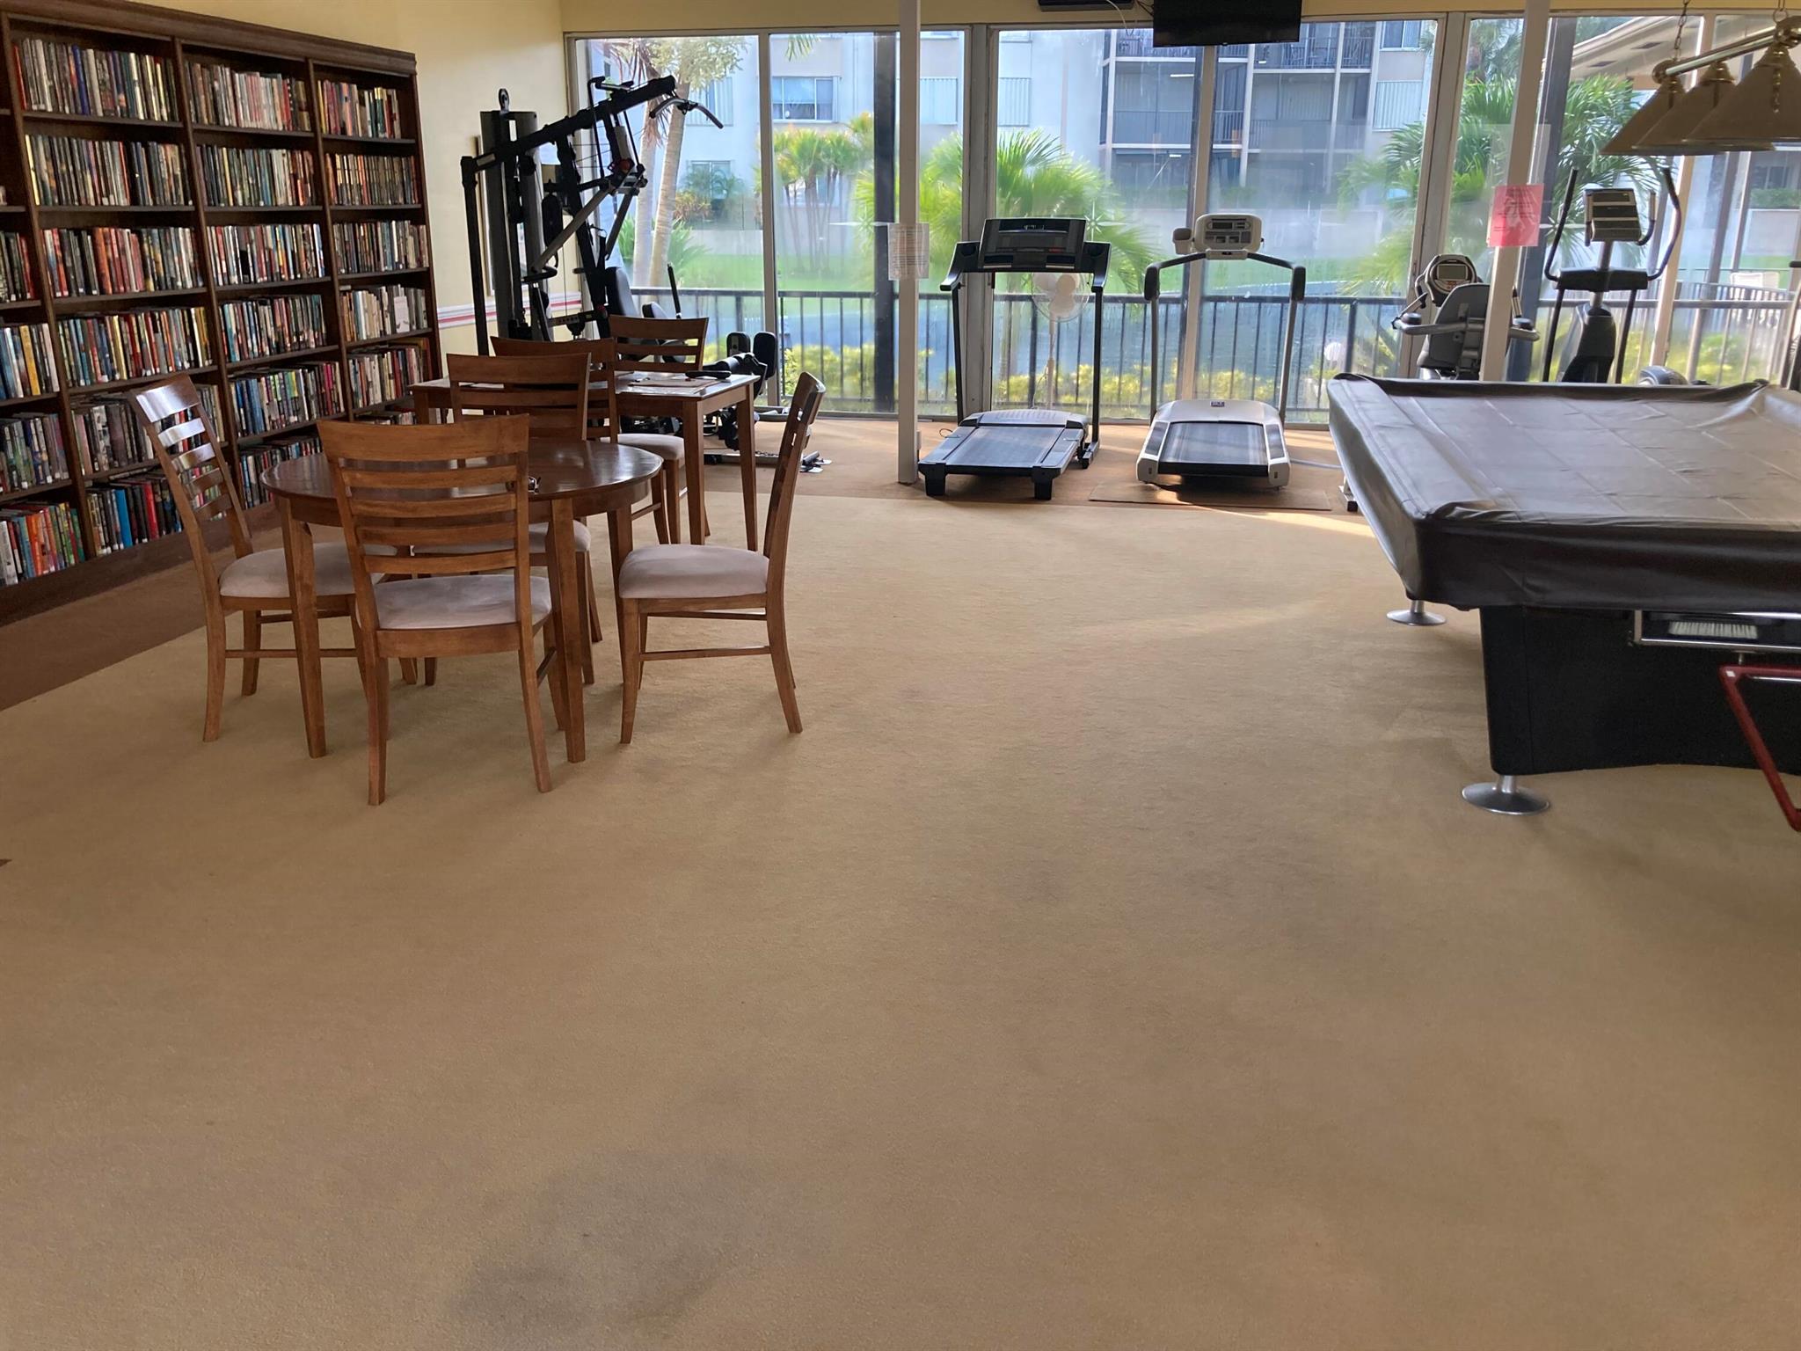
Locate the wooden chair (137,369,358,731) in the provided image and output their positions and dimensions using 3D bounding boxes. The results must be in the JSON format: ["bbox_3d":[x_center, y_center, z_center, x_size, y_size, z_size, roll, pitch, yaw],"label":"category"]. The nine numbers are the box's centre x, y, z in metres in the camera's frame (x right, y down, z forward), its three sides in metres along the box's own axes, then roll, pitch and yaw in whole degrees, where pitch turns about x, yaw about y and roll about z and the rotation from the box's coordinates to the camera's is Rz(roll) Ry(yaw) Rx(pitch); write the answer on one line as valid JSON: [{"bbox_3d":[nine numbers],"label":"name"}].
[{"bbox_3d":[-1.781,-0.352,4.232,0.590,0.980,0.490,-2,18,-8],"label":"wooden chair"}]

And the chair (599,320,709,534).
[{"bbox_3d":[-1.132,-1.045,6.357,0.490,0.980,0.590,4,19,12],"label":"chair"}]

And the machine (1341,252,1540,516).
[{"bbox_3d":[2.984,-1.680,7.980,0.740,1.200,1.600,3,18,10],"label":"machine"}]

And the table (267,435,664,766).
[{"bbox_3d":[-1.229,-0.231,4.224,1.070,0.760,1.070,0,18,0],"label":"table"}]

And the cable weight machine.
[{"bbox_3d":[-1.890,-2.425,8.763,1.600,2.100,1.100,4,19,12],"label":"cable weight machine"}]

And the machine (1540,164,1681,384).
[{"bbox_3d":[3.838,-1.886,7.875,0.710,1.670,1.700,4,18,10],"label":"machine"}]

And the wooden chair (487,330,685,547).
[{"bbox_3d":[-1.278,-0.867,5.779,0.500,0.970,0.560,0,18,1],"label":"wooden chair"}]

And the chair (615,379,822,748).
[{"bbox_3d":[-0.532,-0.358,4.266,0.590,0.980,0.490,-2,18,-6],"label":"chair"}]

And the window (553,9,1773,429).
[{"bbox_3d":[1.804,-2.900,9.529,8.200,2.520,0.150,3,18,10],"label":"window"}]

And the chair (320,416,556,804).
[{"bbox_3d":[-1.176,-0.213,3.817,0.490,0.980,0.590,-4,19,-12],"label":"chair"}]

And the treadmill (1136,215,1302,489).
[{"bbox_3d":[1.860,-1.942,8.466,0.900,1.380,1.870,3,18,10],"label":"treadmill"}]

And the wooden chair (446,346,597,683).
[{"bbox_3d":[-1.241,-0.514,4.693,0.500,0.970,0.560,-1,18,-3],"label":"wooden chair"}]

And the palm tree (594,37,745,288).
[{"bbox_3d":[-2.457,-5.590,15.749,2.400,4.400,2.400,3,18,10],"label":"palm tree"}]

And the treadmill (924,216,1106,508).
[{"bbox_3d":[0.654,-1.857,8.212,0.950,1.370,1.970,3,18,10],"label":"treadmill"}]

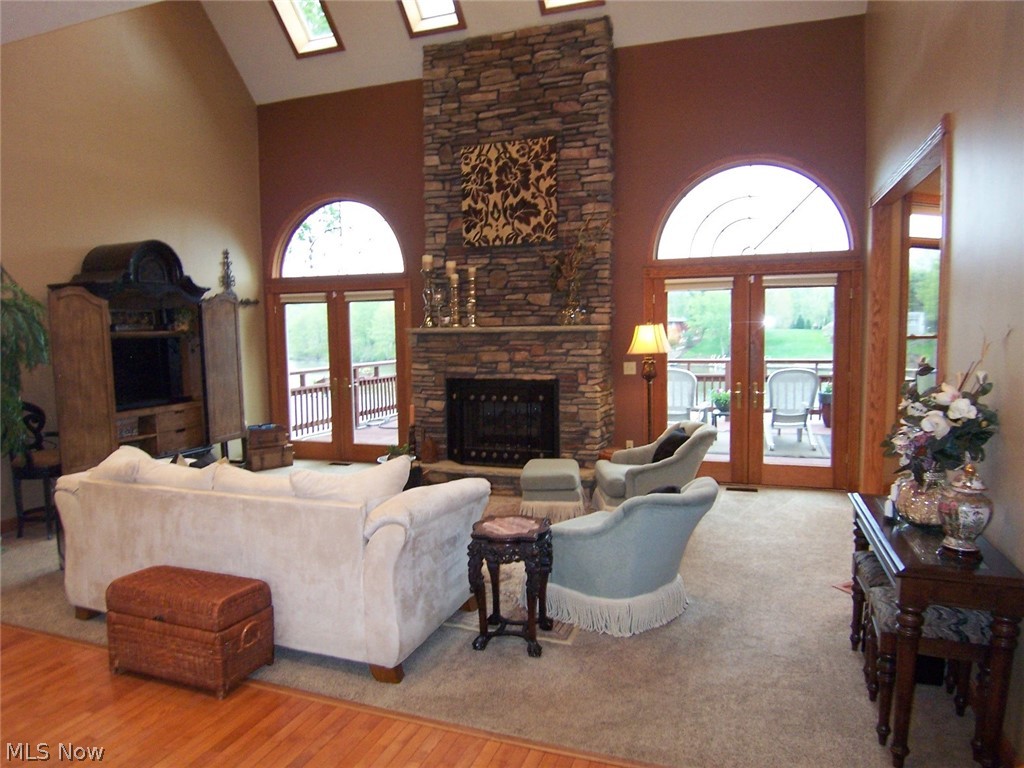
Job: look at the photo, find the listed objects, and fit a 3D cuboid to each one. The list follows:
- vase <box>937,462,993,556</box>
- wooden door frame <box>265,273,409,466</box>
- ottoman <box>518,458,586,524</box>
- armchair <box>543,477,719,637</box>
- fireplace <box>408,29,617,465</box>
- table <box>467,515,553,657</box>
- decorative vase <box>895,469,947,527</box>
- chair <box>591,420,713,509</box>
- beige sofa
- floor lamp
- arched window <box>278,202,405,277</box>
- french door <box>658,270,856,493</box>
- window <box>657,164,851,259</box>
[{"bbox_3d":[1.570,0.435,2.360,0.194,0.317,0.194,1,4,20],"label":"vase"},{"bbox_3d":[-2.074,-0.122,8.239,1.893,2.116,0.100,1,4,20],"label":"wooden door frame"},{"bbox_3d":[0.338,0.894,5.593,0.480,0.430,0.460,0,5,5],"label":"ottoman"},{"bbox_3d":[0.629,0.832,3.764,0.879,0.766,0.726,3,6,45],"label":"armchair"},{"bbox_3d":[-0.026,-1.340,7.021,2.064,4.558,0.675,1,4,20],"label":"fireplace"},{"bbox_3d":[0.004,1.000,3.419,0.350,0.585,0.350,0,5,15],"label":"table"},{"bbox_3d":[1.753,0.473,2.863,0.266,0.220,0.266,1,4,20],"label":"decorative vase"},{"bbox_3d":[1.191,0.686,5.776,0.879,0.766,0.726,-1,4,-8],"label":"chair"},{"bbox_3d":[-1.323,0.817,3.780,2.269,0.932,0.932,1,5,22],"label":"beige sofa"},{"bbox_3d":[1.323,0.208,6.598,0.405,1.600,0.405,1,5,19],"label":"floor lamp"},{"bbox_3d":[-2.048,-1.733,8.111,1.732,0.871,0.100,1,4,20],"label":"arched window"},{"bbox_3d":[2.309,-0.040,6.647,1.784,2.057,0.100,1,5,19],"label":"french door"},{"bbox_3d":[2.283,-1.666,6.536,1.759,0.854,0.100,1,4,20],"label":"window"}]

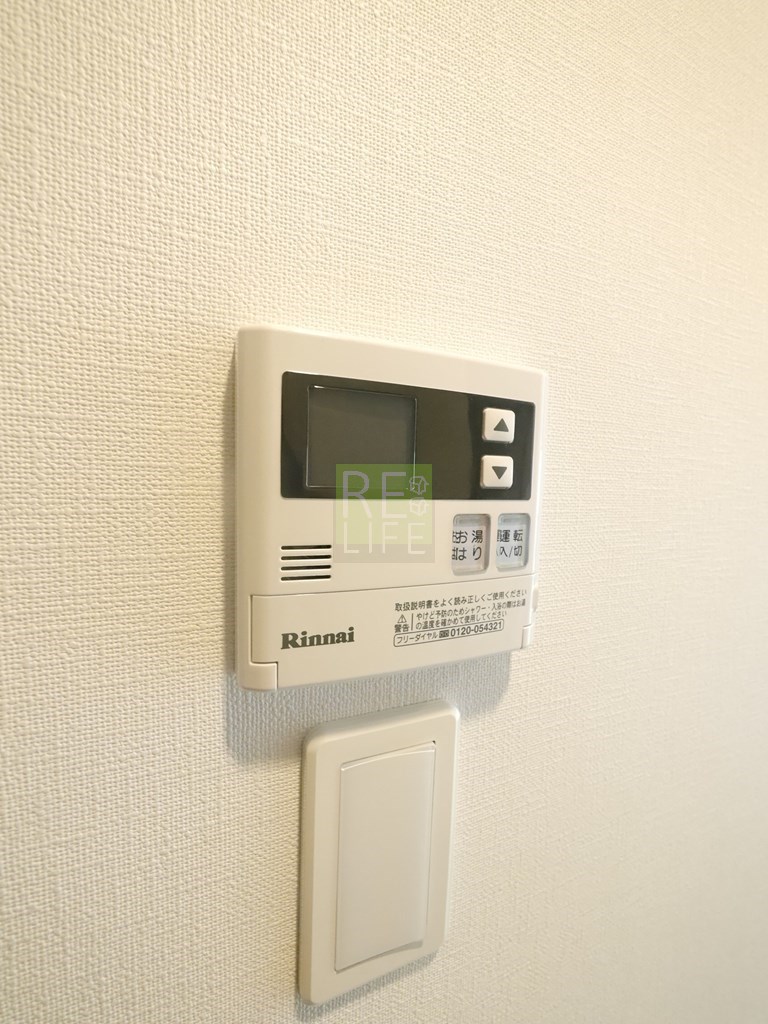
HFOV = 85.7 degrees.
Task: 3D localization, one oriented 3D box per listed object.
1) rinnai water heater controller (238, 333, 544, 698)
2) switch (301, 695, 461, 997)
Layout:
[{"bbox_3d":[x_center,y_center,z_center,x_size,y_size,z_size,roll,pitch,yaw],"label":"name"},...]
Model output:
[{"bbox_3d":[0.009,0.000,0.162,0.125,0.120,0.019,0,5,-22],"label":"rinnai water heater controller"},{"bbox_3d":[0.001,0.143,0.174,0.070,0.120,0.010,0,6,-22],"label":"switch"}]

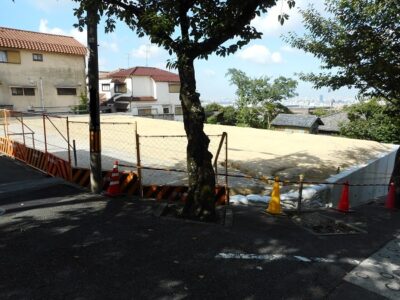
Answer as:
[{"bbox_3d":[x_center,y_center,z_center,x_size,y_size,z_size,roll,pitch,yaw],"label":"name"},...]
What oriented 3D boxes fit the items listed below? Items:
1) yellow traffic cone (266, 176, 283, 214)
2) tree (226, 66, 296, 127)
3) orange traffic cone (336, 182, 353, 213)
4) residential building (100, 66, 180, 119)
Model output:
[{"bbox_3d":[1.425,0.848,5.430,0.330,0.690,0.330,1,10,0],"label":"yellow traffic cone"},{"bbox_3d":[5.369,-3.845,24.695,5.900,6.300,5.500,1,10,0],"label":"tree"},{"bbox_3d":[3.279,1.039,6.474,0.330,0.690,0.330,1,10,0],"label":"orange traffic cone"},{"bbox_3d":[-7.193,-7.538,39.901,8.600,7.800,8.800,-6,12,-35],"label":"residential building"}]

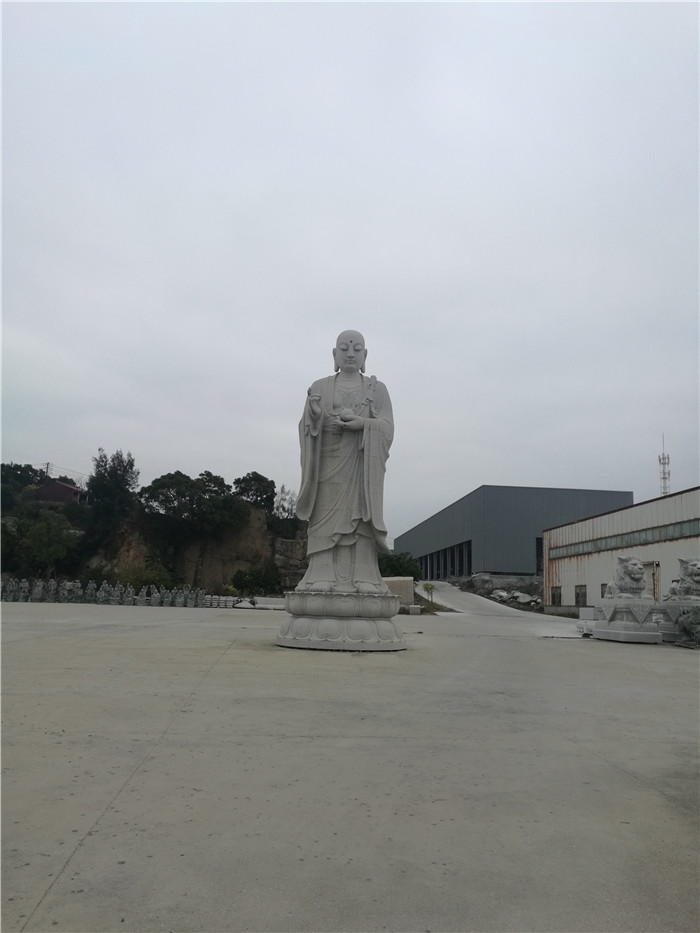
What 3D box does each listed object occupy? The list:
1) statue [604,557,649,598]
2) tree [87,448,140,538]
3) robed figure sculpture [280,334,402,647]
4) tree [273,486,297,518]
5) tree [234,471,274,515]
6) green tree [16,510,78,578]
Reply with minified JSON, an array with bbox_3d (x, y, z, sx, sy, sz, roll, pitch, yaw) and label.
[{"bbox_3d":[9.606,3.870,25.174,1.200,1.441,1.750,3,-11,-8],"label":"statue"},{"bbox_3d":[-20.554,2.347,63.252,4.693,7.853,4.458,5,-11,-18],"label":"tree"},{"bbox_3d":[-0.109,0.515,21.259,3.676,9.225,3.529,2,-10,0],"label":"robed figure sculpture"},{"bbox_3d":[-6.514,3.774,75.254,2.999,3.849,2.999,3,-10,-5],"label":"tree"},{"bbox_3d":[-8.757,2.359,66.045,3.811,4.024,3.811,3,-11,-7],"label":"tree"},{"bbox_3d":[-23.338,6.018,56.149,4.783,5.204,4.544,6,-11,-22],"label":"green tree"}]

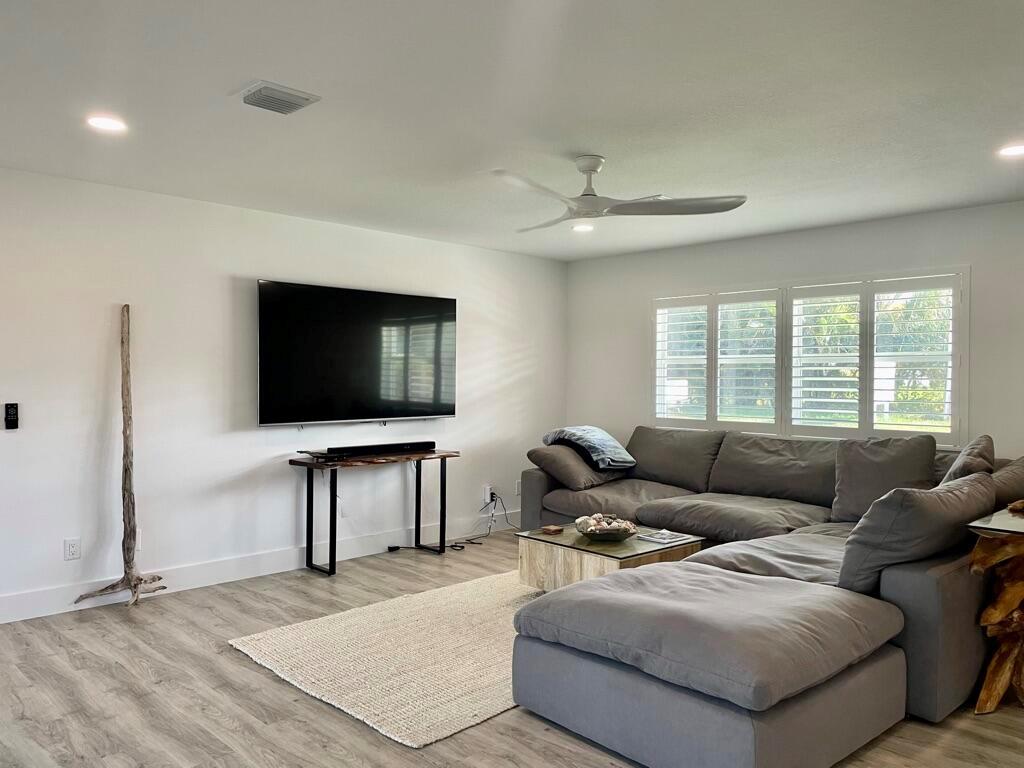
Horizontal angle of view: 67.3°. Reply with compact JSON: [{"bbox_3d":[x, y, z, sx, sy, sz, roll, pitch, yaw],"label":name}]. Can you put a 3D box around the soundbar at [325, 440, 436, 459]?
[{"bbox_3d":[-0.959,0.483,5.673,0.945,0.074,0.095,0,1,-44],"label":"soundbar"}]

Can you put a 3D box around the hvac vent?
[{"bbox_3d":[-0.933,-1.121,3.051,0.260,0.032,0.255,0,1,-44],"label":"hvac vent"}]

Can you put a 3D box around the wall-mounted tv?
[{"bbox_3d":[-1.067,-0.202,5.625,1.685,0.959,0.070,0,1,-44],"label":"wall-mounted tv"}]

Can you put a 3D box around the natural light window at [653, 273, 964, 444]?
[{"bbox_3d":[2.042,-0.166,5.751,0.090,1.155,2.435,0,1,-44],"label":"natural light window"}]

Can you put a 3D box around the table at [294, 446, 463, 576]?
[{"bbox_3d":[-0.961,0.904,5.615,1.290,0.762,0.325,0,1,-44],"label":"table"}]

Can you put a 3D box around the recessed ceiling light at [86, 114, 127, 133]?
[{"bbox_3d":[-1.774,-1.133,3.363,0.170,0.025,0.170,0,1,-44],"label":"recessed ceiling light"}]

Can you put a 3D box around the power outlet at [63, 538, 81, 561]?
[{"bbox_3d":[-2.484,0.939,4.354,0.078,0.119,0.012,0,1,-44],"label":"power outlet"}]

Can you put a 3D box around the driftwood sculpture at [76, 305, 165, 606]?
[{"bbox_3d":[-2.229,0.414,4.444,0.490,1.745,0.210,0,1,-44],"label":"driftwood sculpture"}]

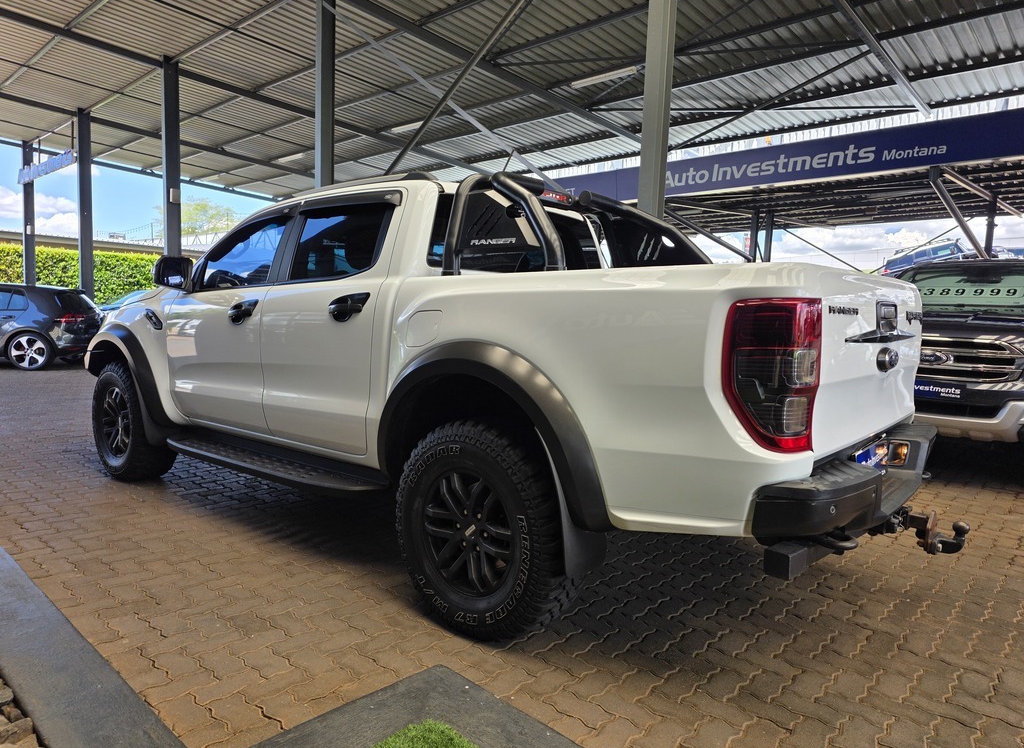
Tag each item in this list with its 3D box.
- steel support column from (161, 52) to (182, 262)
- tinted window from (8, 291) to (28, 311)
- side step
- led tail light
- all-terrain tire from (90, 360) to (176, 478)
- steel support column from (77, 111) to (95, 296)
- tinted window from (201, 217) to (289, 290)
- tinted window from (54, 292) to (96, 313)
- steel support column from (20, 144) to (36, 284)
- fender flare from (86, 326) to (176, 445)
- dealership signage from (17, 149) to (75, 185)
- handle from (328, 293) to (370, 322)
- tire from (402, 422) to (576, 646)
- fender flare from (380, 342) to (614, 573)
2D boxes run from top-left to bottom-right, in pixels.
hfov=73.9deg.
[{"bbox_3d":[-5.620,-2.572,11.276,0.131,5.172,0.185,7,7,43],"label":"steel support column"},{"bbox_3d":[-8.168,-1.215,11.257,0.298,0.305,0.070,1,5,-11],"label":"tinted window"},{"bbox_3d":[-1.265,0.484,3.548,1.930,0.100,0.215,6,7,39],"label":"side step"},{"bbox_3d":[0.708,-0.002,1.869,0.220,0.410,0.145,6,6,39],"label":"led tail light"},{"bbox_3d":[-2.558,0.311,4.631,0.820,0.815,0.280,6,7,39],"label":"all-terrain tire"},{"bbox_3d":[-9.048,-2.970,14.463,0.131,5.172,0.185,7,7,43],"label":"steel support column"},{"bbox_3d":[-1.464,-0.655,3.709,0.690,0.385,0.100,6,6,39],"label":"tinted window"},{"bbox_3d":[-7.910,-1.305,12.326,0.100,0.400,1.160,-26,8,-4],"label":"tinted window"},{"bbox_3d":[-12.024,-3.229,17.035,0.150,5.102,0.200,6,7,42],"label":"steel support column"},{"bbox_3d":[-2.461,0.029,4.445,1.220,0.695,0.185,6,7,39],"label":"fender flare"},{"bbox_3d":[-10.906,-4.805,15.828,4.750,0.380,0.130,7,7,43],"label":"dealership signage"},{"bbox_3d":[-0.676,-0.281,2.874,0.240,0.120,0.060,6,6,39],"label":"handle"},{"bbox_3d":[-0.096,0.583,2.618,0.792,0.792,0.270,6,6,39],"label":"tire"},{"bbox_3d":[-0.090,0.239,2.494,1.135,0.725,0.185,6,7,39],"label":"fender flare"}]

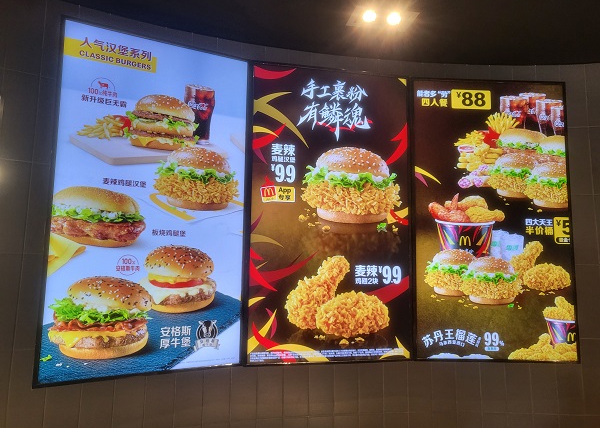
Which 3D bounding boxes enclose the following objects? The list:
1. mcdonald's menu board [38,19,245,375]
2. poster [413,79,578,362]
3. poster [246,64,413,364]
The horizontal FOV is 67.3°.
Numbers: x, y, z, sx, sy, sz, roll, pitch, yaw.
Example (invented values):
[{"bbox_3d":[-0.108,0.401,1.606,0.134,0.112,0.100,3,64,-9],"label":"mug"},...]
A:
[{"bbox_3d":[-0.532,-0.043,1.673,0.710,1.240,0.050,4,-7,-28],"label":"mcdonald's menu board"},{"bbox_3d":[0.840,0.017,1.986,0.710,1.240,0.050,1,-6,-2],"label":"poster"},{"bbox_3d":[0.132,-0.005,1.909,0.710,1.240,0.050,2,-6,-10],"label":"poster"}]

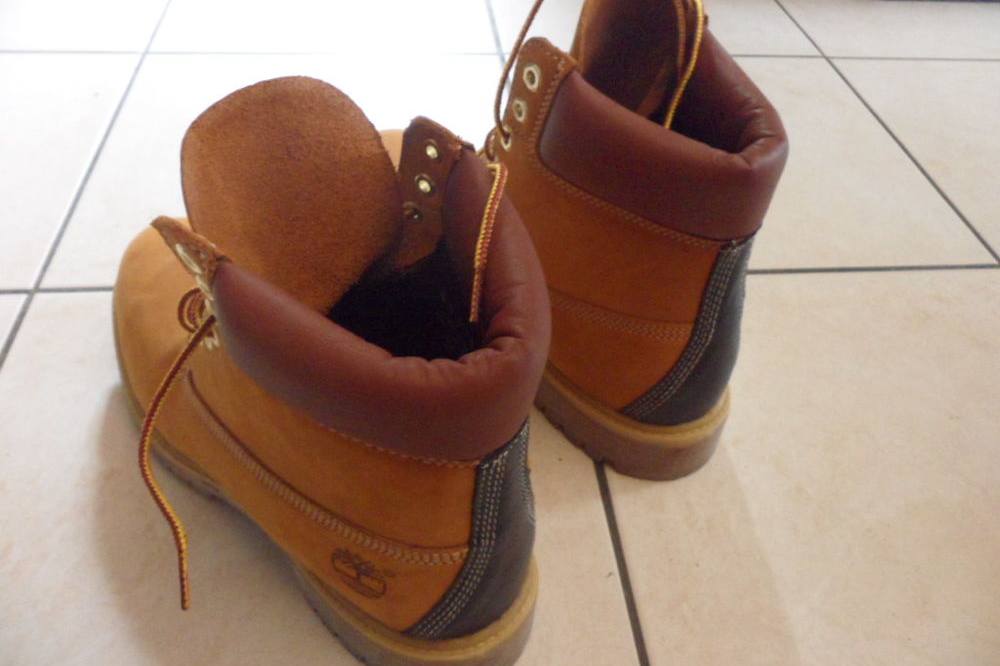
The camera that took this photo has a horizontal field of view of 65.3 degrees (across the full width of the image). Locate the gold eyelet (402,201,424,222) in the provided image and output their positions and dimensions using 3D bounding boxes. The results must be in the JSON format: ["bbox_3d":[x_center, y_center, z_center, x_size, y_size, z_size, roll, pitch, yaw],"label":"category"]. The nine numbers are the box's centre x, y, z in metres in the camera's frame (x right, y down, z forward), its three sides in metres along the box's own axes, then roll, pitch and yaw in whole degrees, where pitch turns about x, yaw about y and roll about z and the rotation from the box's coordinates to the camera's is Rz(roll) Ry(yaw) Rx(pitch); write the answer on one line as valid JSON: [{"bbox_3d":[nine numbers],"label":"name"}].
[{"bbox_3d":[-0.040,-0.056,0.356,0.011,0.011,0.004,34,54,26],"label":"gold eyelet"}]

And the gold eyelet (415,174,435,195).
[{"bbox_3d":[-0.033,-0.065,0.342,0.011,0.011,0.004,34,54,26],"label":"gold eyelet"}]

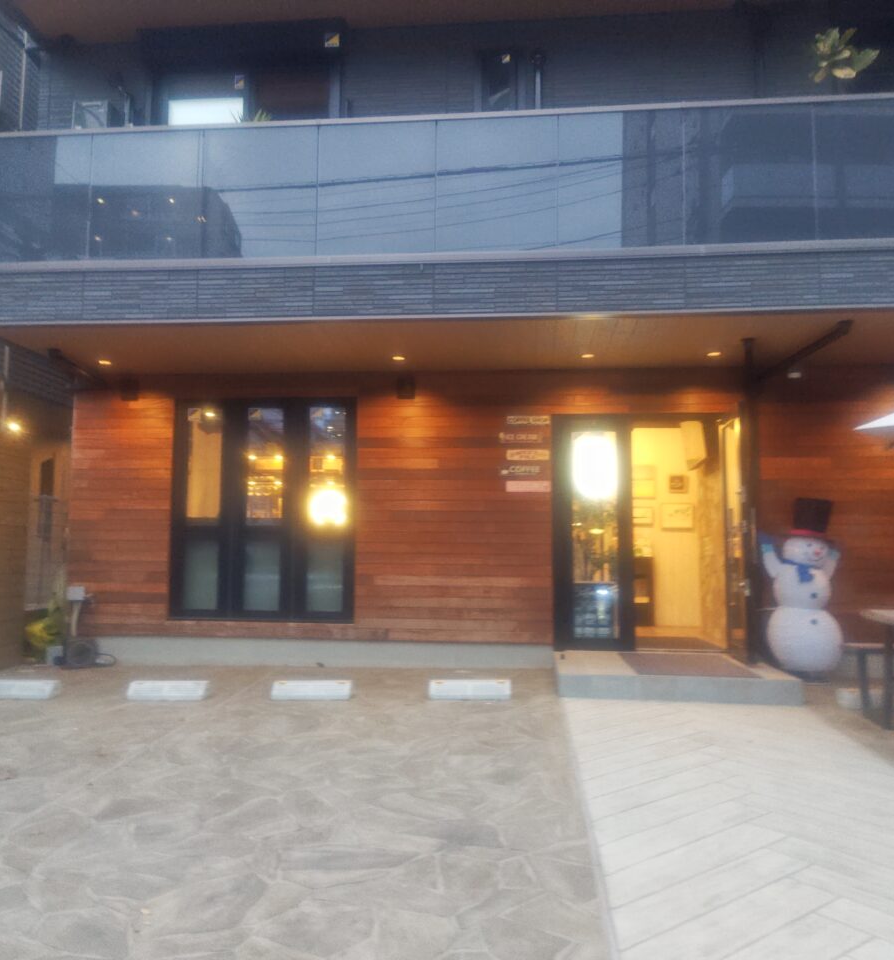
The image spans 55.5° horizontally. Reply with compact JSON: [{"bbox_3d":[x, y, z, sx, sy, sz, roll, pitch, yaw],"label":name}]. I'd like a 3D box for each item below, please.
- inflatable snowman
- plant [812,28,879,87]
[{"bbox_3d":[2.942,0.906,7.058,0.690,1.490,0.580,0,-5,4],"label":"inflatable snowman"},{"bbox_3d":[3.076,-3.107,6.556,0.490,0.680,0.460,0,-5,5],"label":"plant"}]

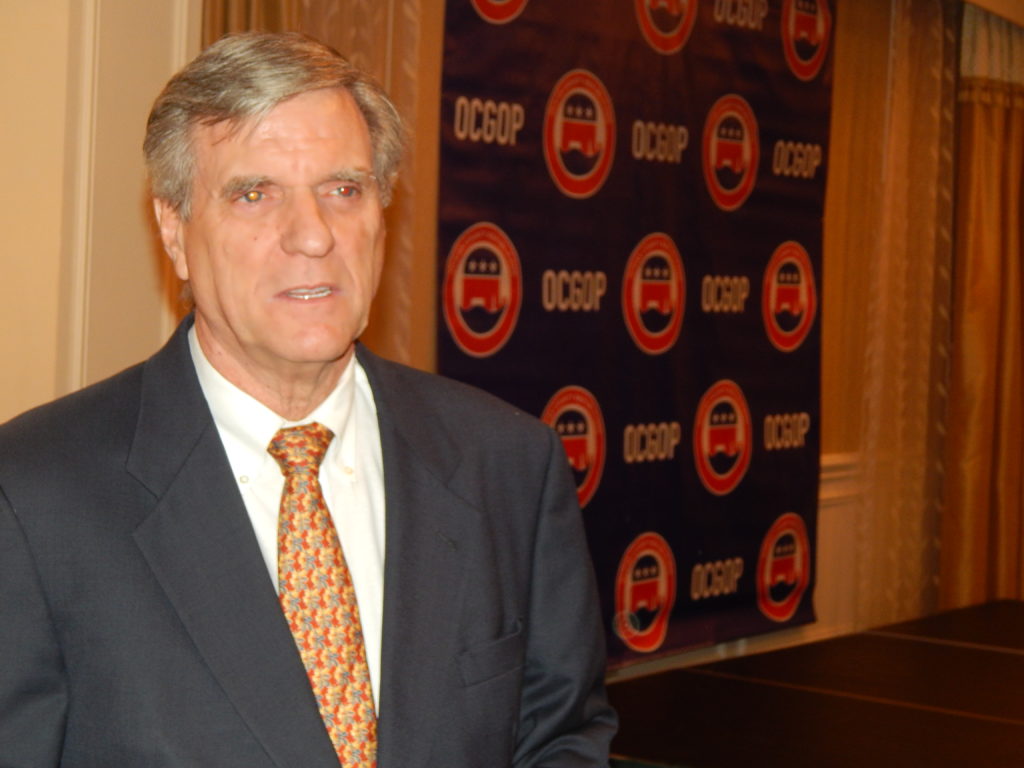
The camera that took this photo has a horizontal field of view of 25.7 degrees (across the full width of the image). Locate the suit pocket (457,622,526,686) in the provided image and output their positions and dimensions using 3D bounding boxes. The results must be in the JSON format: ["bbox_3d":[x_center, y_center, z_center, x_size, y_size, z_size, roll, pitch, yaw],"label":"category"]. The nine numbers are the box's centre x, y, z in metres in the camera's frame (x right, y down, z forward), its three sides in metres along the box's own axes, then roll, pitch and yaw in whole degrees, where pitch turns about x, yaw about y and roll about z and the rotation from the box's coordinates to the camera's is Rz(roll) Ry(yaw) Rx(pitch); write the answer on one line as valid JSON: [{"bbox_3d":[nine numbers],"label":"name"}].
[{"bbox_3d":[-0.015,0.197,1.630,0.014,0.036,0.080,3,2,35],"label":"suit pocket"}]

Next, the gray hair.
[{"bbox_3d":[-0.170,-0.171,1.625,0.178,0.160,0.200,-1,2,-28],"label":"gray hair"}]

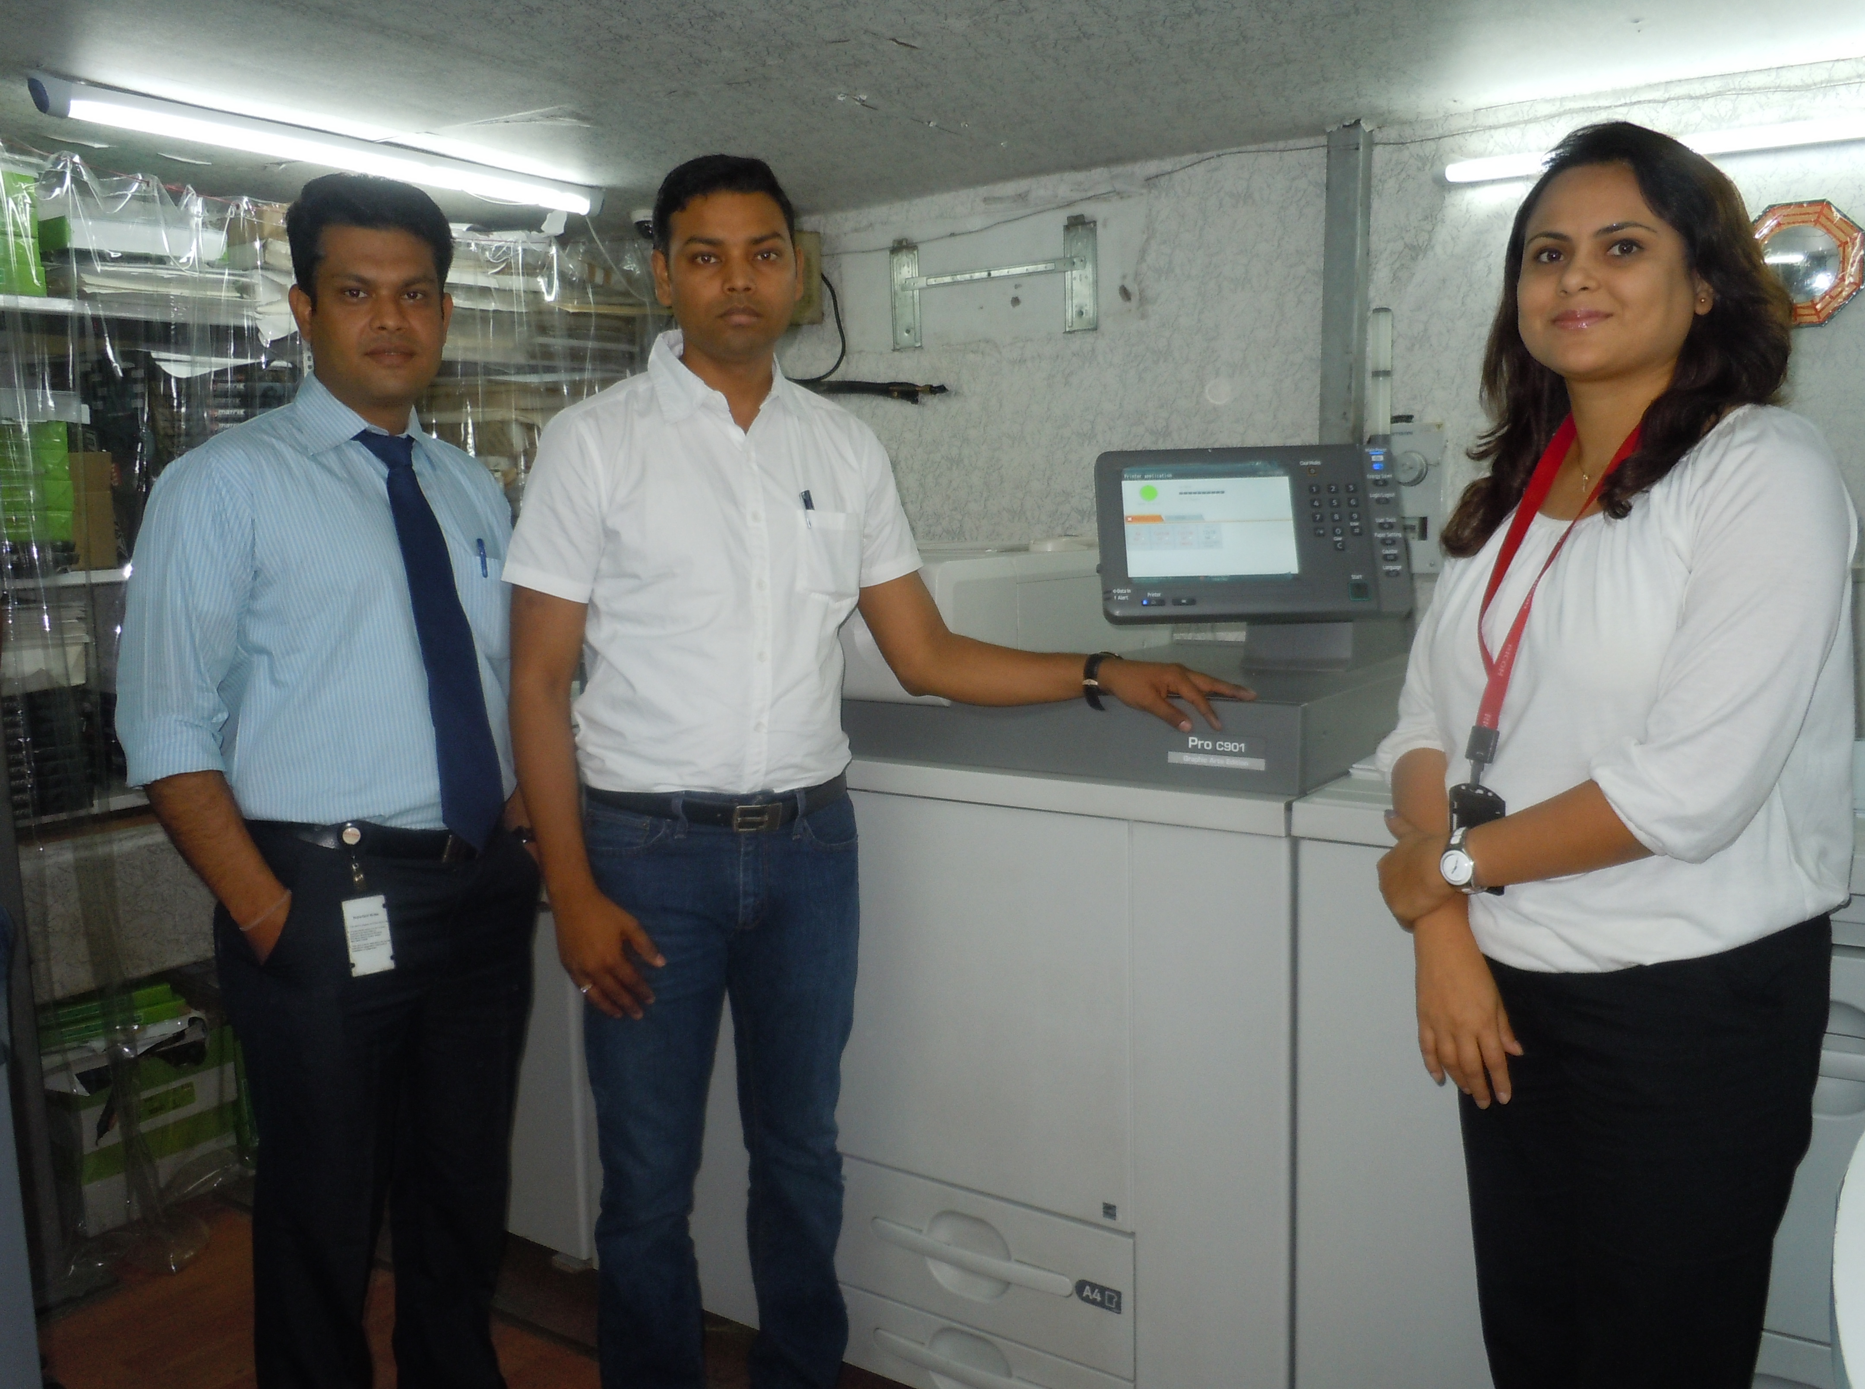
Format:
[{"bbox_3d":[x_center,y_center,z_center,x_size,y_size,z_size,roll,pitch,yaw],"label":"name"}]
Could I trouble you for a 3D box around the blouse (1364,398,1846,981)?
[{"bbox_3d":[0.583,-0.021,1.330,0.310,0.460,0.415,-7,10,-32],"label":"blouse"}]

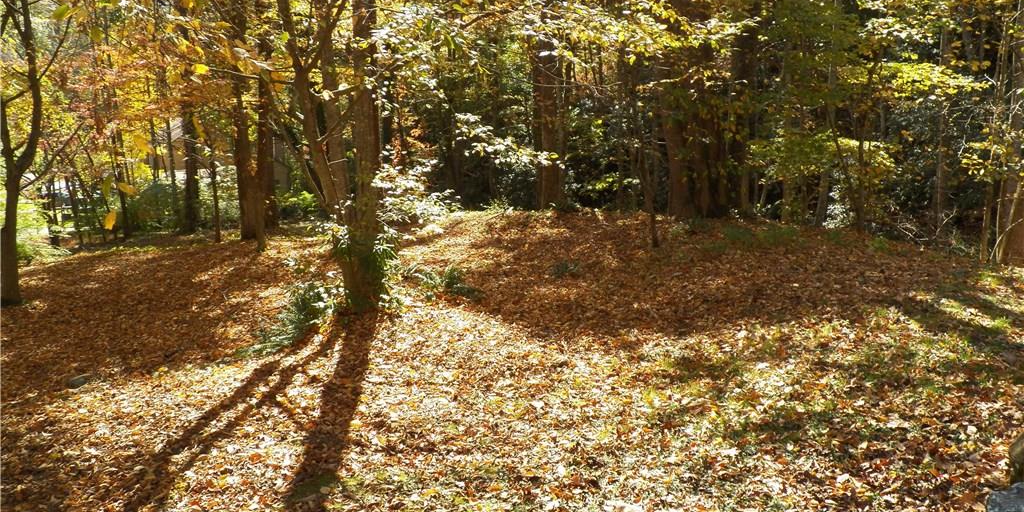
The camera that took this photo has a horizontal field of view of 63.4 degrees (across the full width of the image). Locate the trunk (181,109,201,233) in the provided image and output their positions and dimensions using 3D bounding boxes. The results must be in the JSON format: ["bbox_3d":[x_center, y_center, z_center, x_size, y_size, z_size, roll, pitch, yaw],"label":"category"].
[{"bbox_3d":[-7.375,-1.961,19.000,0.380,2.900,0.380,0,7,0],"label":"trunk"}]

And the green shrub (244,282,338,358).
[{"bbox_3d":[-2.449,0.694,9.200,1.050,0.600,0.900,0,7,0],"label":"green shrub"}]

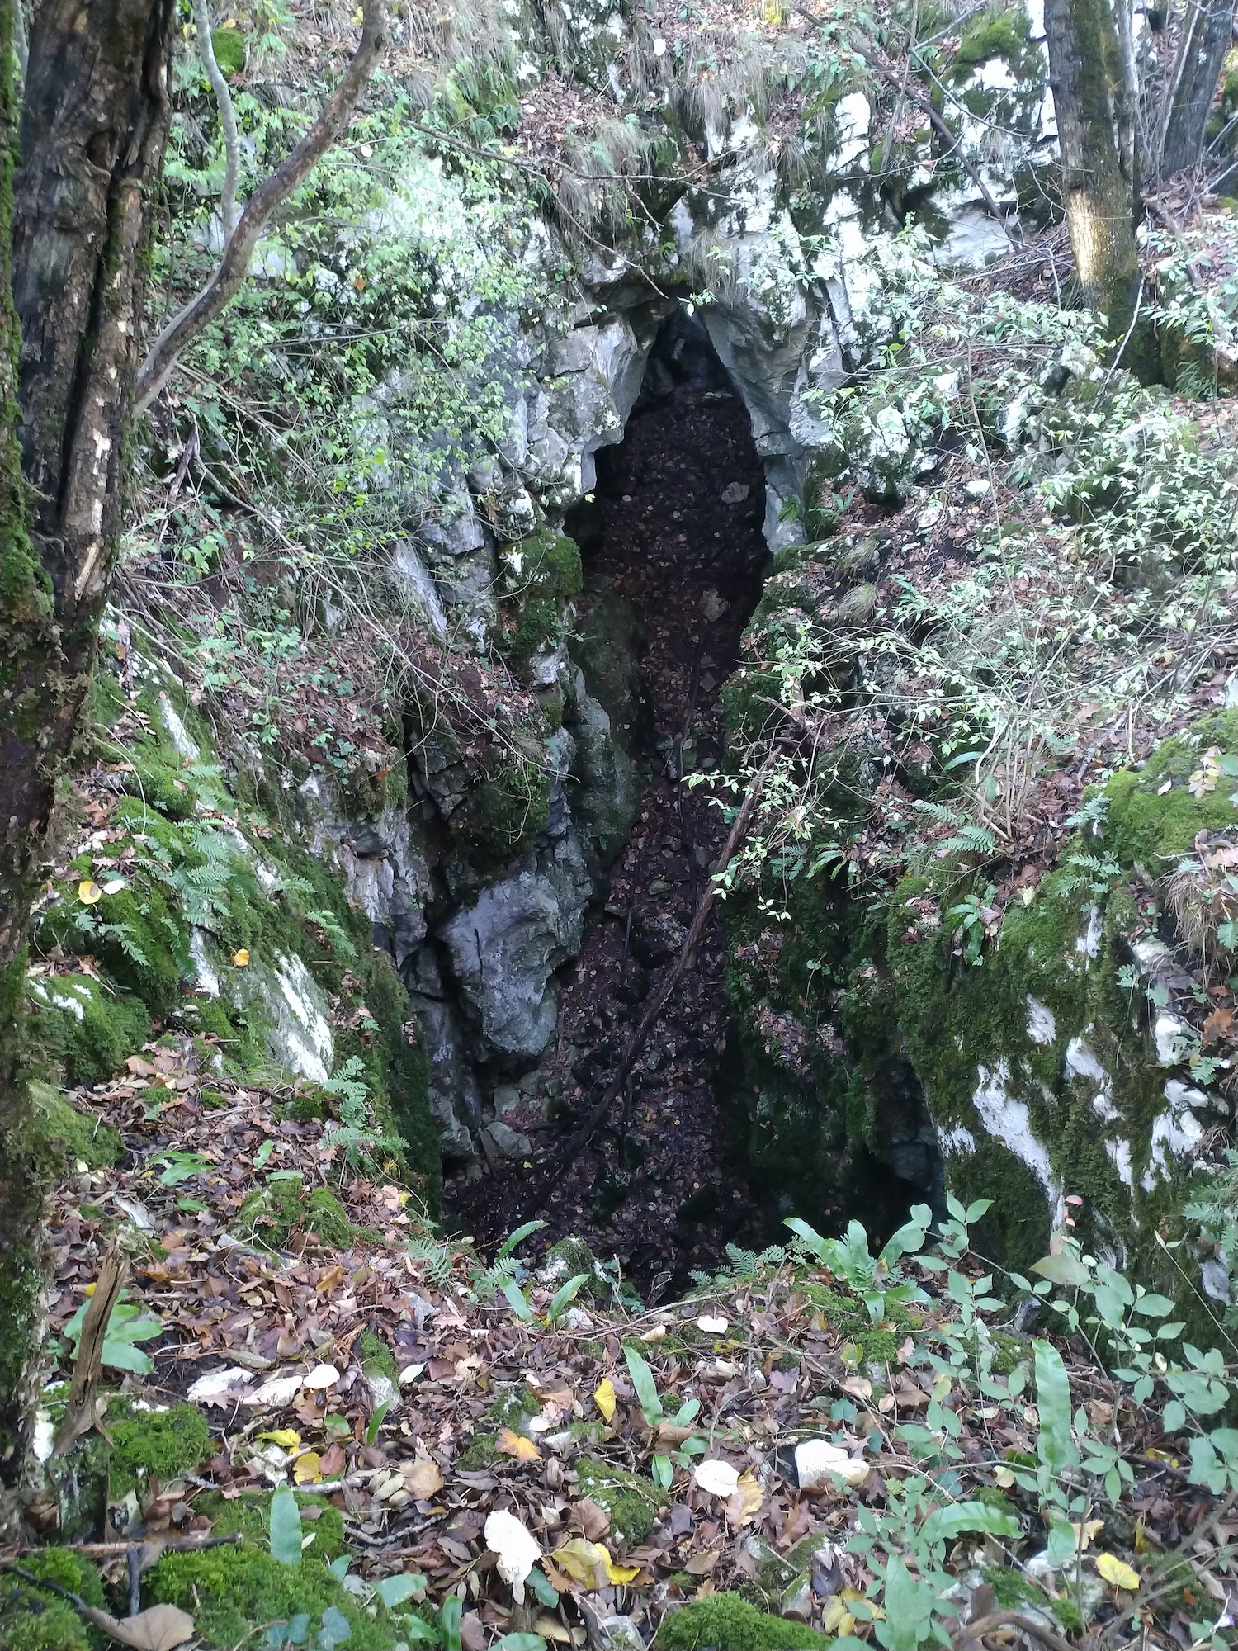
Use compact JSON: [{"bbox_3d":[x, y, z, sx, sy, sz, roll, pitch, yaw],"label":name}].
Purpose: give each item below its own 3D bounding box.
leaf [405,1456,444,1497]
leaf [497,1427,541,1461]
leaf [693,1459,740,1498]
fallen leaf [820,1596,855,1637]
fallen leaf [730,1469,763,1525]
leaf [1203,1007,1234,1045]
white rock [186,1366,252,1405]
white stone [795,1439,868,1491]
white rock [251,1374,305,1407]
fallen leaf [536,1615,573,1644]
[{"bbox_3d":[-0.330,1.119,1.872,0.057,0.015,0.063,-11,28,-24],"label":"leaf"},{"bbox_3d":[-0.177,1.102,1.943,0.085,0.020,0.050,15,30,27],"label":"leaf"},{"bbox_3d":[0.169,1.118,1.880,0.075,0.020,0.059,5,26,12],"label":"leaf"},{"bbox_3d":[0.326,1.178,1.628,0.045,0.020,0.058,1,25,6],"label":"fallen leaf"},{"bbox_3d":[0.215,1.127,1.838,0.055,0.025,0.110,11,28,23],"label":"fallen leaf"},{"bbox_3d":[1.578,0.531,2.896,0.075,0.025,0.105,9,55,42],"label":"leaf"},{"bbox_3d":[-0.722,1.012,1.980,0.114,0.035,0.052,-6,21,-17],"label":"white rock"},{"bbox_3d":[0.367,1.103,1.889,0.115,0.070,0.075,-3,18,-9],"label":"white stone"},{"bbox_3d":[-0.604,0.996,1.930,0.100,0.035,0.055,-3,15,-12],"label":"white rock"},{"bbox_3d":[-0.094,1.182,1.611,0.066,0.015,0.028,9,26,17],"label":"fallen leaf"}]

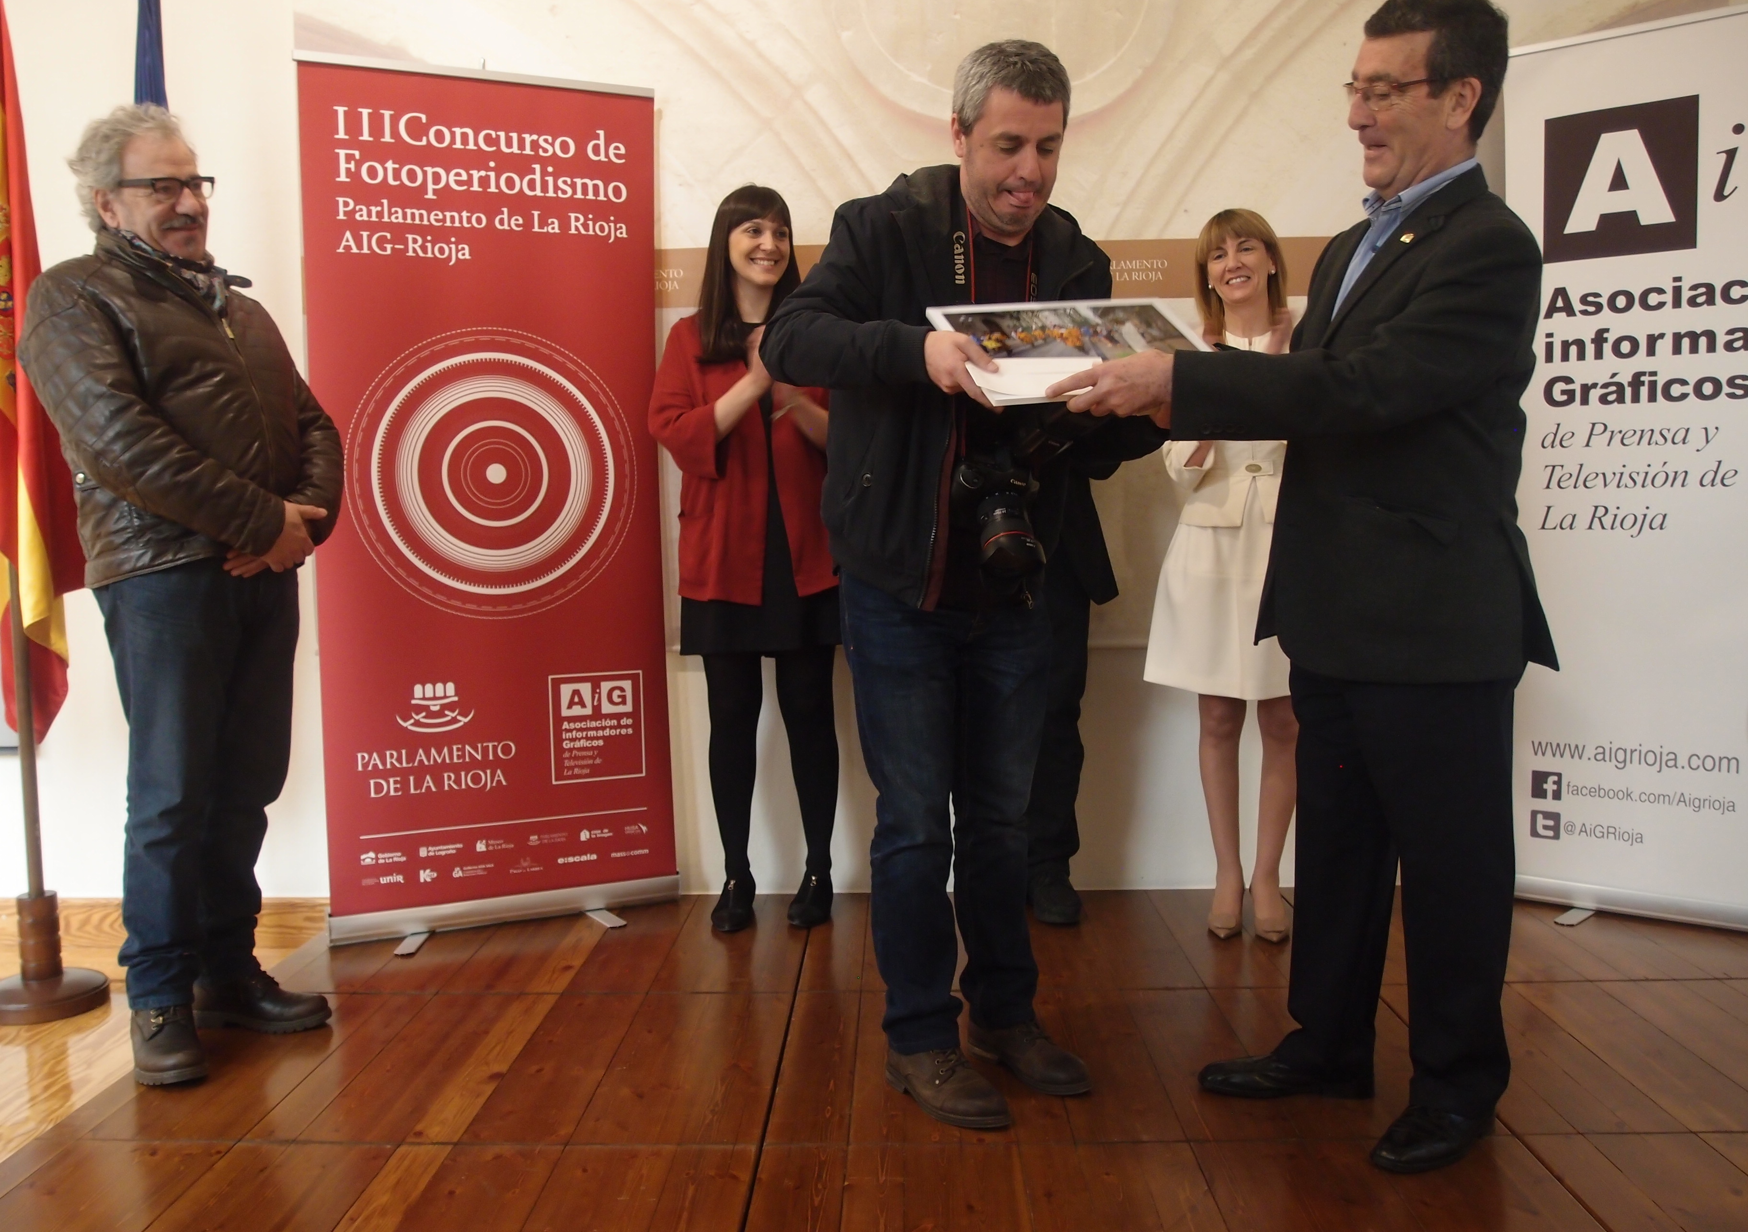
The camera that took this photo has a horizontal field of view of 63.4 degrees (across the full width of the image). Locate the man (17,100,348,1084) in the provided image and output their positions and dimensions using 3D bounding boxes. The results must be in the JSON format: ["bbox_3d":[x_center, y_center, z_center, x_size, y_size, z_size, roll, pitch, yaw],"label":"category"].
[{"bbox_3d":[-1.304,-0.060,2.658,0.455,1.773,0.566,2,5,34],"label":"man"}]

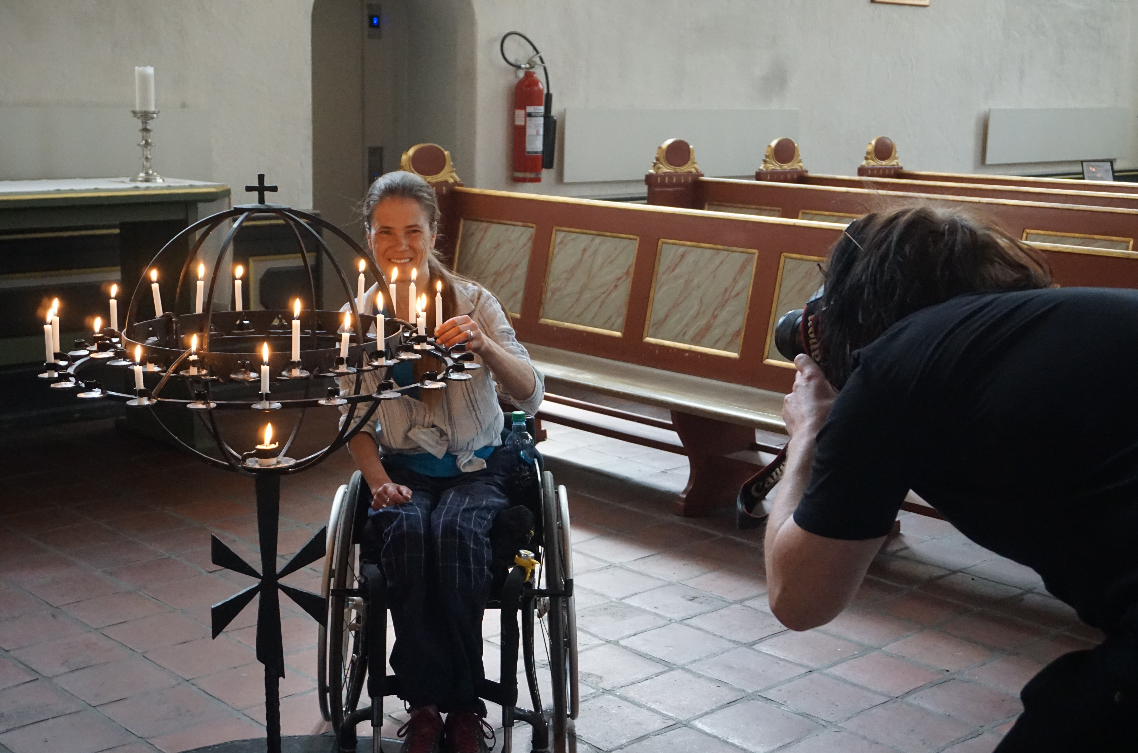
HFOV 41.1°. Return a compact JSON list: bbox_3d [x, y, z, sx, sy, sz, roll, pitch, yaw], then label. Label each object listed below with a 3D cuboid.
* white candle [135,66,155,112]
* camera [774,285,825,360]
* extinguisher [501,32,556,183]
[{"bbox_3d":[-1.732,-1.177,6.200,0.076,0.188,0.076,-8,14,-43],"label":"white candle"},{"bbox_3d":[0.374,-0.067,2.103,0.142,0.110,0.165,-5,6,-30],"label":"camera"},{"bbox_3d":[-0.215,-1.420,8.021,0.340,0.781,0.175,-8,14,-43],"label":"extinguisher"}]

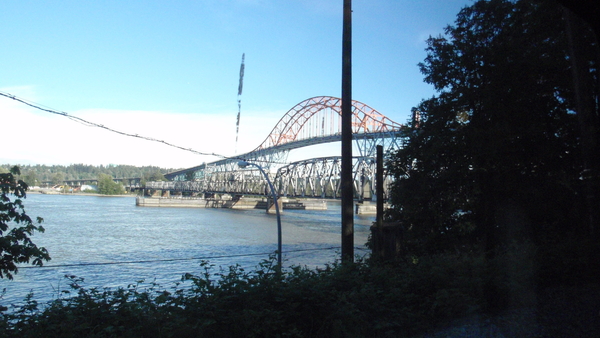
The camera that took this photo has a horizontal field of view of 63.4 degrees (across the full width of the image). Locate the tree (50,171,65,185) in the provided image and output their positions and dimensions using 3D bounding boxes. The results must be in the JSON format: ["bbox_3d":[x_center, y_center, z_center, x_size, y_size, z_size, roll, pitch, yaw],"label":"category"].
[{"bbox_3d":[-289.821,10.756,580.000,16.500,16.800,15.000,1,-3,0],"label":"tree"}]

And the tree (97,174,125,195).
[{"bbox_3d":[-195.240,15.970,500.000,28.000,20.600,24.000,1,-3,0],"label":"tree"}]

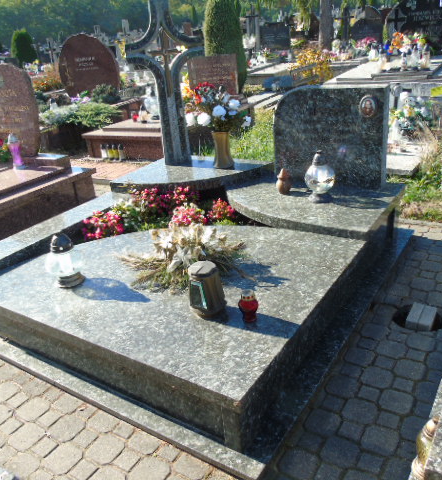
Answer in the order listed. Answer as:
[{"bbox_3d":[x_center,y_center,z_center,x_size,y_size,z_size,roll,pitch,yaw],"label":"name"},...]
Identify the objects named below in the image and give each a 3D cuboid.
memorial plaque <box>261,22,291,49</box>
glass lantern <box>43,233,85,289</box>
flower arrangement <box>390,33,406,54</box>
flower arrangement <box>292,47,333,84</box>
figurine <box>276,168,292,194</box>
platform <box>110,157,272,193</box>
[{"bbox_3d":[1.588,-5.942,13.464,1.000,0.780,0.120,11,28,31],"label":"memorial plaque"},{"bbox_3d":[-0.821,0.100,2.453,0.180,0.300,0.180,11,28,31],"label":"glass lantern"},{"bbox_3d":[3.215,-3.598,8.419,0.300,0.380,0.300,3,26,20],"label":"flower arrangement"},{"bbox_3d":[2.100,-3.983,10.610,0.920,0.850,0.750,11,28,31],"label":"flower arrangement"},{"bbox_3d":[0.435,-0.408,3.209,0.105,0.170,0.105,5,26,22],"label":"figurine"},{"bbox_3d":[-0.240,-0.536,3.905,1.060,0.065,0.920,11,28,31],"label":"platform"}]

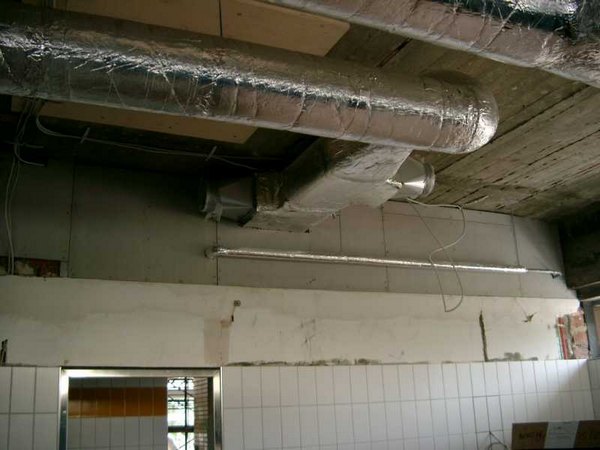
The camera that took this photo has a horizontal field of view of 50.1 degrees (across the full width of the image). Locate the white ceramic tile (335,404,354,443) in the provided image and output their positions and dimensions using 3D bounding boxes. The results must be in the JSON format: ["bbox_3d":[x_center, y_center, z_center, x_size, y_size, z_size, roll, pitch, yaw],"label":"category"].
[{"bbox_3d":[0.294,1.315,4.259,0.125,0.250,0.010,5,-17,-24],"label":"white ceramic tile"}]

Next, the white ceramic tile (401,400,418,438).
[{"bbox_3d":[0.598,1.063,3.500,0.100,0.200,0.009,5,-18,-24],"label":"white ceramic tile"}]

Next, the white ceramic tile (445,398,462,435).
[{"bbox_3d":[1.082,1.347,4.520,0.125,0.249,0.012,5,-18,-24],"label":"white ceramic tile"}]

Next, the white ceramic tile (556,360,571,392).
[{"bbox_3d":[2.083,1.190,5.070,0.125,0.249,0.012,5,-18,-24],"label":"white ceramic tile"}]

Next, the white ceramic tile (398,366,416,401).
[{"bbox_3d":[0.608,0.896,3.655,0.102,0.206,0.009,5,-18,-24],"label":"white ceramic tile"}]

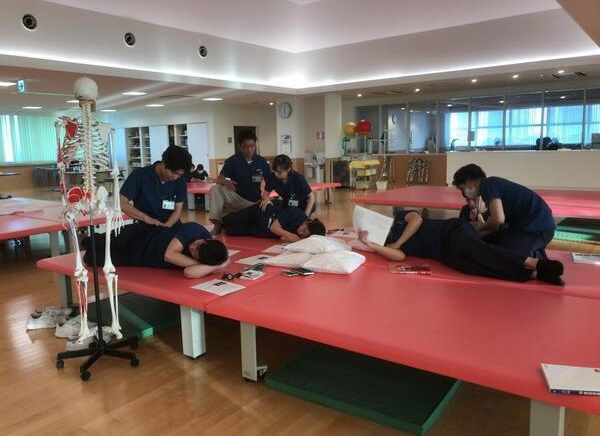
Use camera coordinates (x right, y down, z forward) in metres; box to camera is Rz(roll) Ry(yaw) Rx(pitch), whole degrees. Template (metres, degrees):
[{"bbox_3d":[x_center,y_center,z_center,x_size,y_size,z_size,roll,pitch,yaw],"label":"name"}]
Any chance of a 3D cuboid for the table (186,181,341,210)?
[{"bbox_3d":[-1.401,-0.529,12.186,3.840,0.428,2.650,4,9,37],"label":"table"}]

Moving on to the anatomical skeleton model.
[{"bbox_3d":[-1.280,-0.016,2.934,0.430,1.628,0.280,-6,9,-33],"label":"anatomical skeleton model"}]

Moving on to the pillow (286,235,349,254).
[{"bbox_3d":[0.152,0.222,3.991,0.520,0.130,0.400,1,8,16],"label":"pillow"}]

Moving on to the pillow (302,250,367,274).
[{"bbox_3d":[0.273,0.299,3.631,0.400,0.100,0.480,2,8,25],"label":"pillow"}]

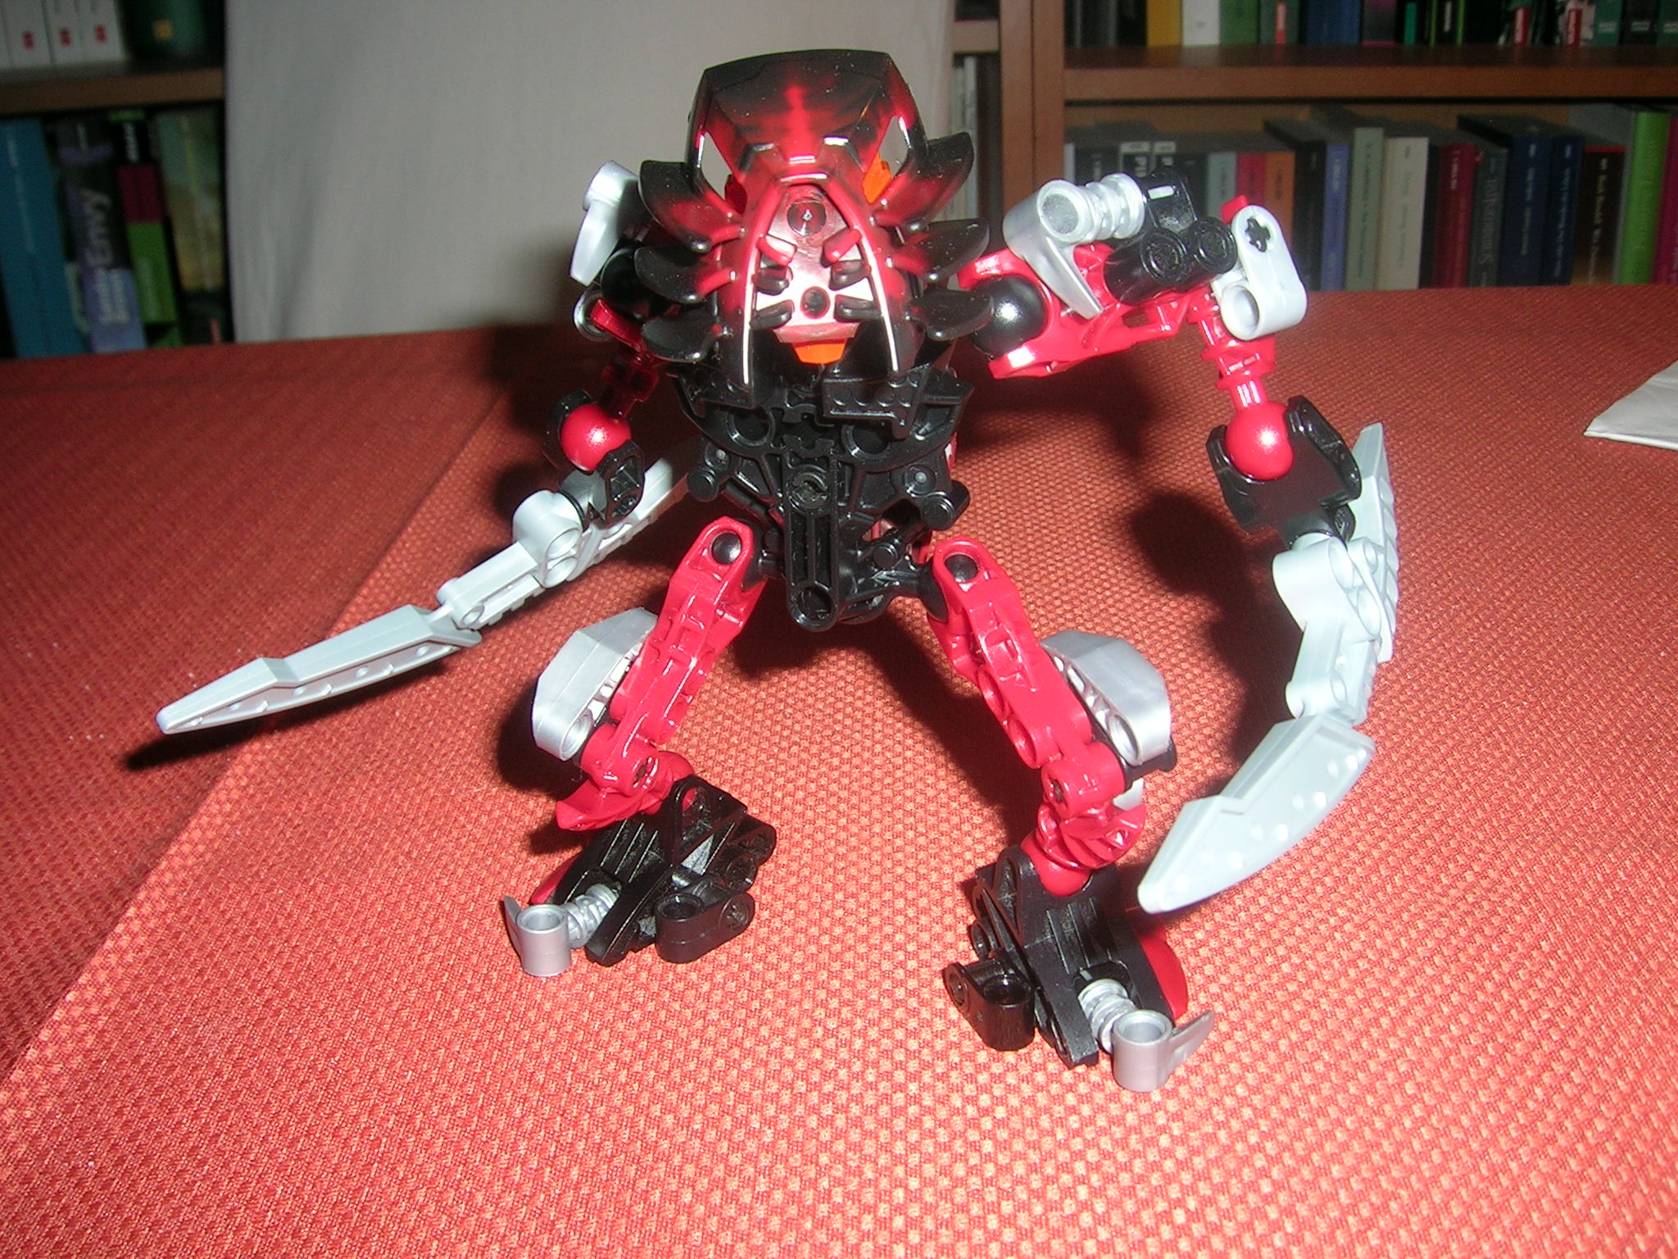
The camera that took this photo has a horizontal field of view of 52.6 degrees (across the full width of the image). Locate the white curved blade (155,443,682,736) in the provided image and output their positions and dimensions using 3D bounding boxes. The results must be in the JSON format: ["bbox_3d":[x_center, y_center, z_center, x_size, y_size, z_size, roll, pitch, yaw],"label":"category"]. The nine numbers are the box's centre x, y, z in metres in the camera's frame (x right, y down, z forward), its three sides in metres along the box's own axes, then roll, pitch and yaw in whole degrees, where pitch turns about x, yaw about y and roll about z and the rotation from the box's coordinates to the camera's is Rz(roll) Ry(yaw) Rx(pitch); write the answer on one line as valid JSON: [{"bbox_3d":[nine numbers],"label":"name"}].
[{"bbox_3d":[-0.061,-0.004,0.265,0.091,0.024,0.011,-28,67,-5],"label":"white curved blade"}]

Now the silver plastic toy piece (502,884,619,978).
[{"bbox_3d":[-0.042,0.042,0.252,0.016,0.010,0.014,-22,31,-36],"label":"silver plastic toy piece"}]

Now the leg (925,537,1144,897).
[{"bbox_3d":[0.026,0.010,0.227,0.013,0.053,0.024,-17,-5,-18],"label":"leg"}]

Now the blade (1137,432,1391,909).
[{"bbox_3d":[0.059,0.008,0.217,0.011,0.024,0.091,-15,31,47],"label":"blade"}]

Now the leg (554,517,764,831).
[{"bbox_3d":[-0.025,0.006,0.245,0.013,0.049,0.027,16,2,22],"label":"leg"}]

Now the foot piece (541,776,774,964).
[{"bbox_3d":[-0.023,0.032,0.254,0.025,0.024,0.035,17,31,36],"label":"foot piece"}]

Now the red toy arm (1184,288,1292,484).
[{"bbox_3d":[0.053,-0.034,0.224,0.011,0.030,0.010,-22,-14,19],"label":"red toy arm"}]

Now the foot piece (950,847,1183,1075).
[{"bbox_3d":[0.026,0.041,0.231,0.025,0.024,0.037,-11,26,-18],"label":"foot piece"}]

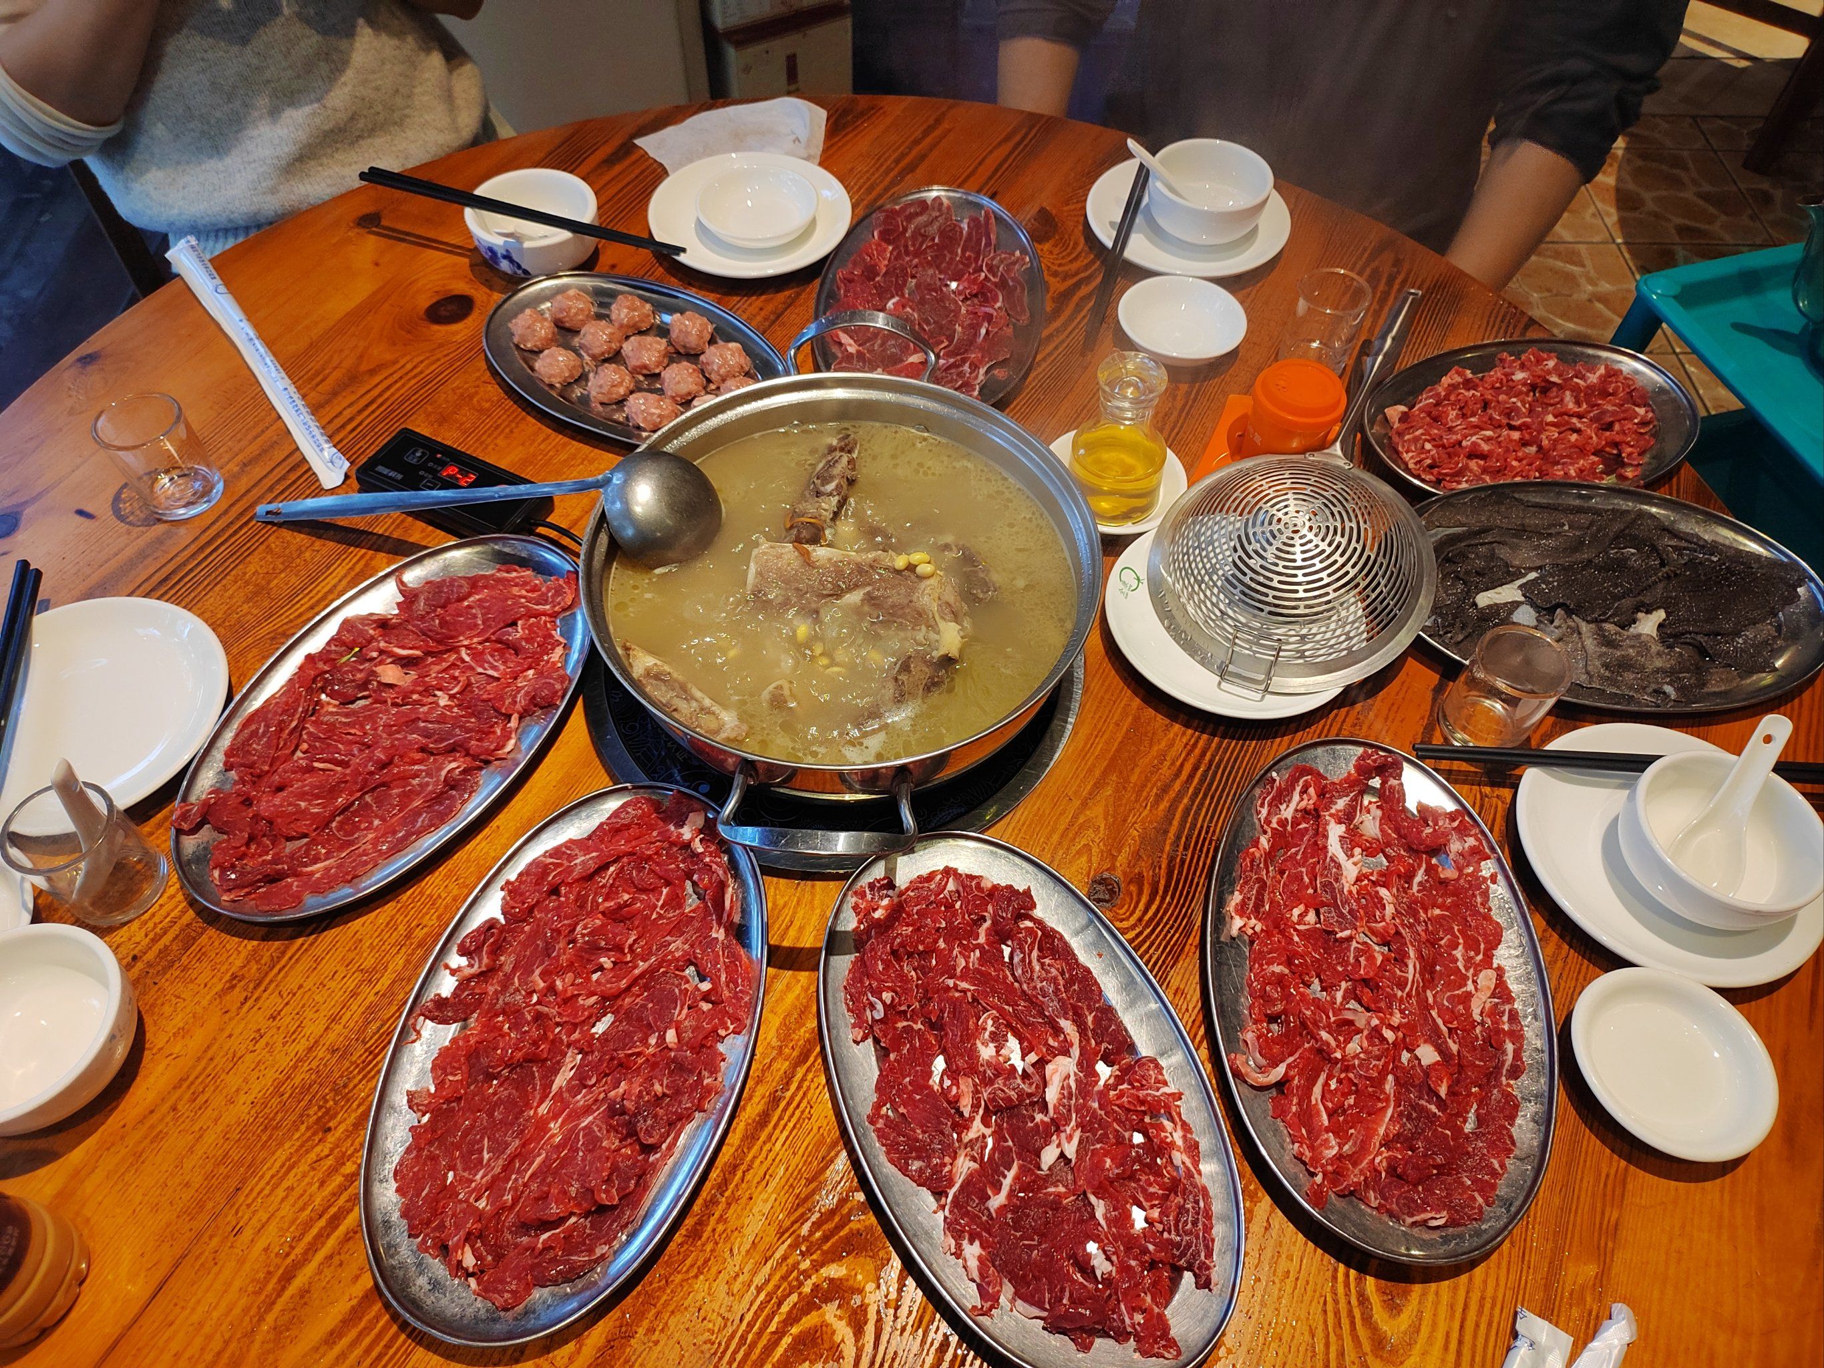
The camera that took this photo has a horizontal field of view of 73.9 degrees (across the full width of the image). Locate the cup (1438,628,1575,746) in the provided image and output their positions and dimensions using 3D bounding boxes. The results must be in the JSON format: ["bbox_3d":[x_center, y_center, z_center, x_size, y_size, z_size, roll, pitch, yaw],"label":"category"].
[{"bbox_3d":[0.363,0.005,0.749,0.055,0.067,0.055,1,56,-1],"label":"cup"}]

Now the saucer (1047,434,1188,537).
[{"bbox_3d":[0.145,-0.145,0.874,0.104,0.017,0.104,3,56,0],"label":"saucer"}]

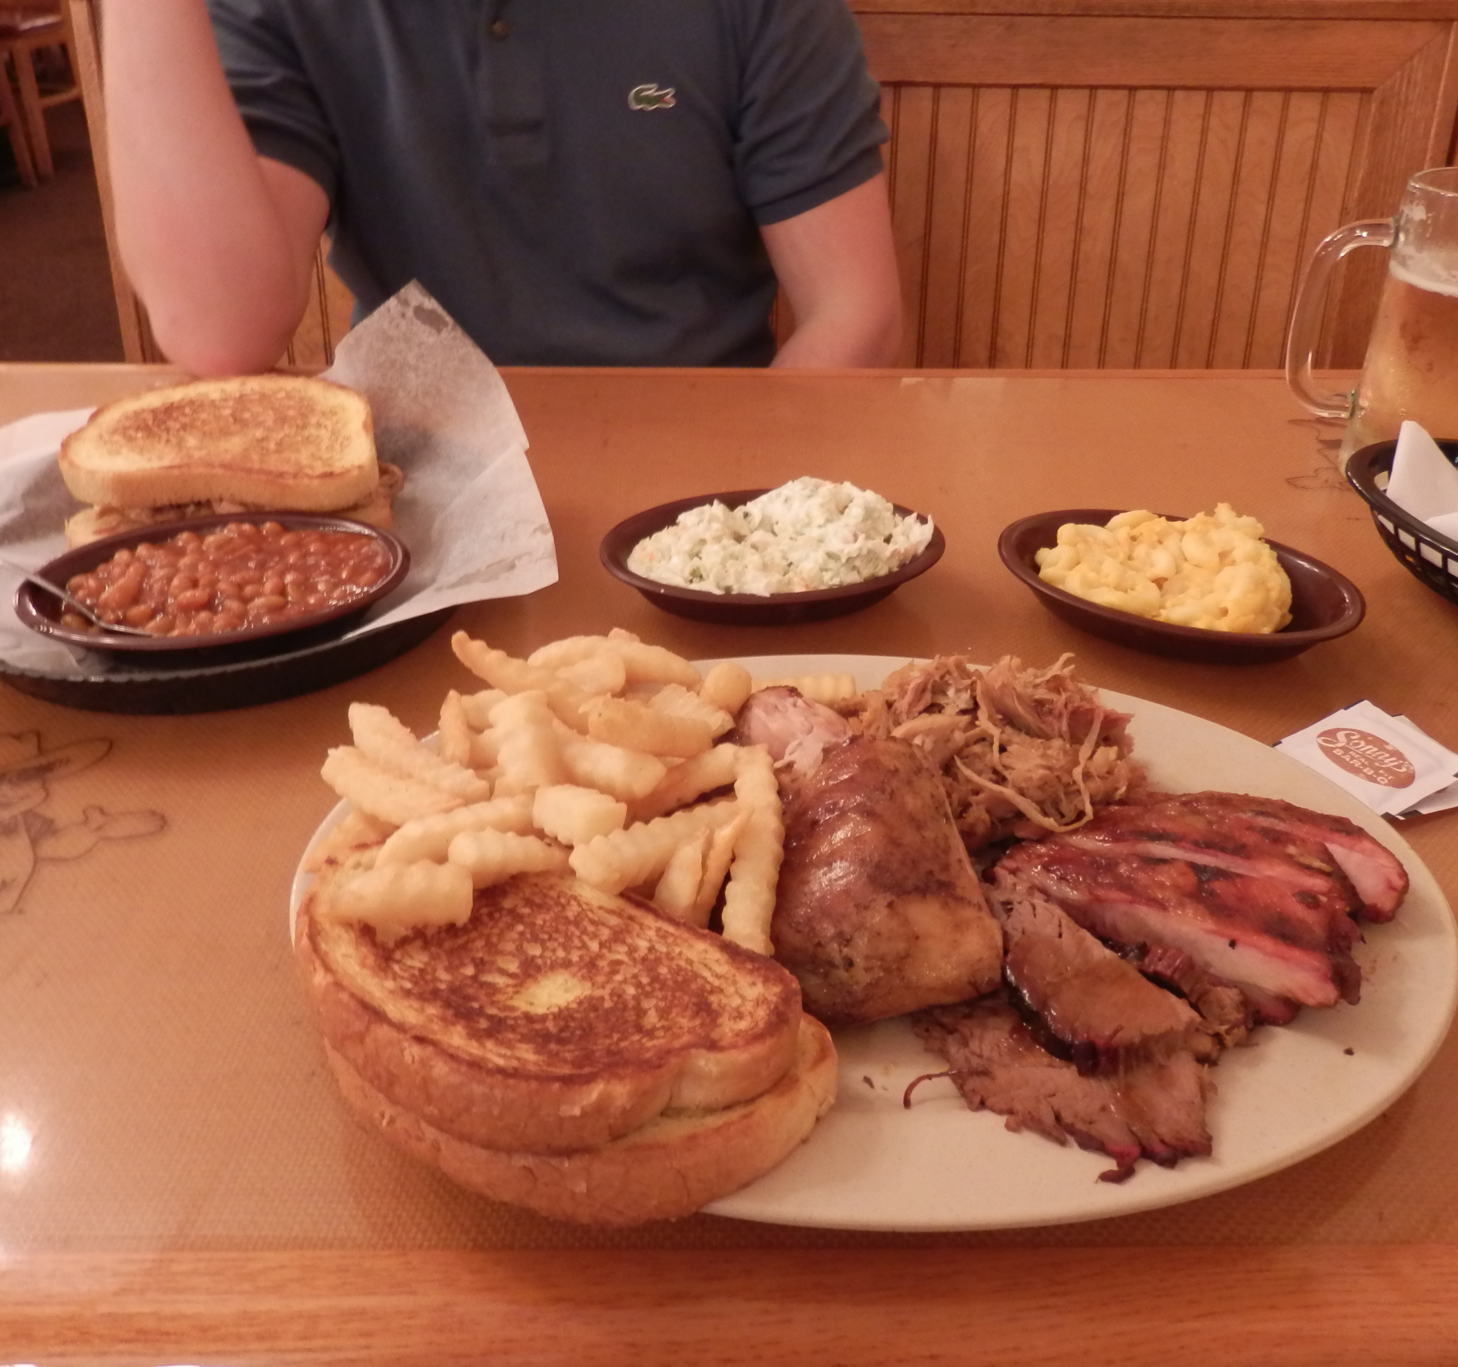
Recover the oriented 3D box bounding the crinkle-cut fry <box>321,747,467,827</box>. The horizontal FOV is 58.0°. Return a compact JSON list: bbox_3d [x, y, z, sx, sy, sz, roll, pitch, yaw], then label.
[{"bbox_3d":[-0.109,0.034,0.431,0.046,0.012,0.014,12,34,7],"label":"crinkle-cut fry"}]

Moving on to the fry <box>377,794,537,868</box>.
[{"bbox_3d":[-0.082,0.045,0.406,0.049,0.011,0.011,-15,36,-23],"label":"fry"}]

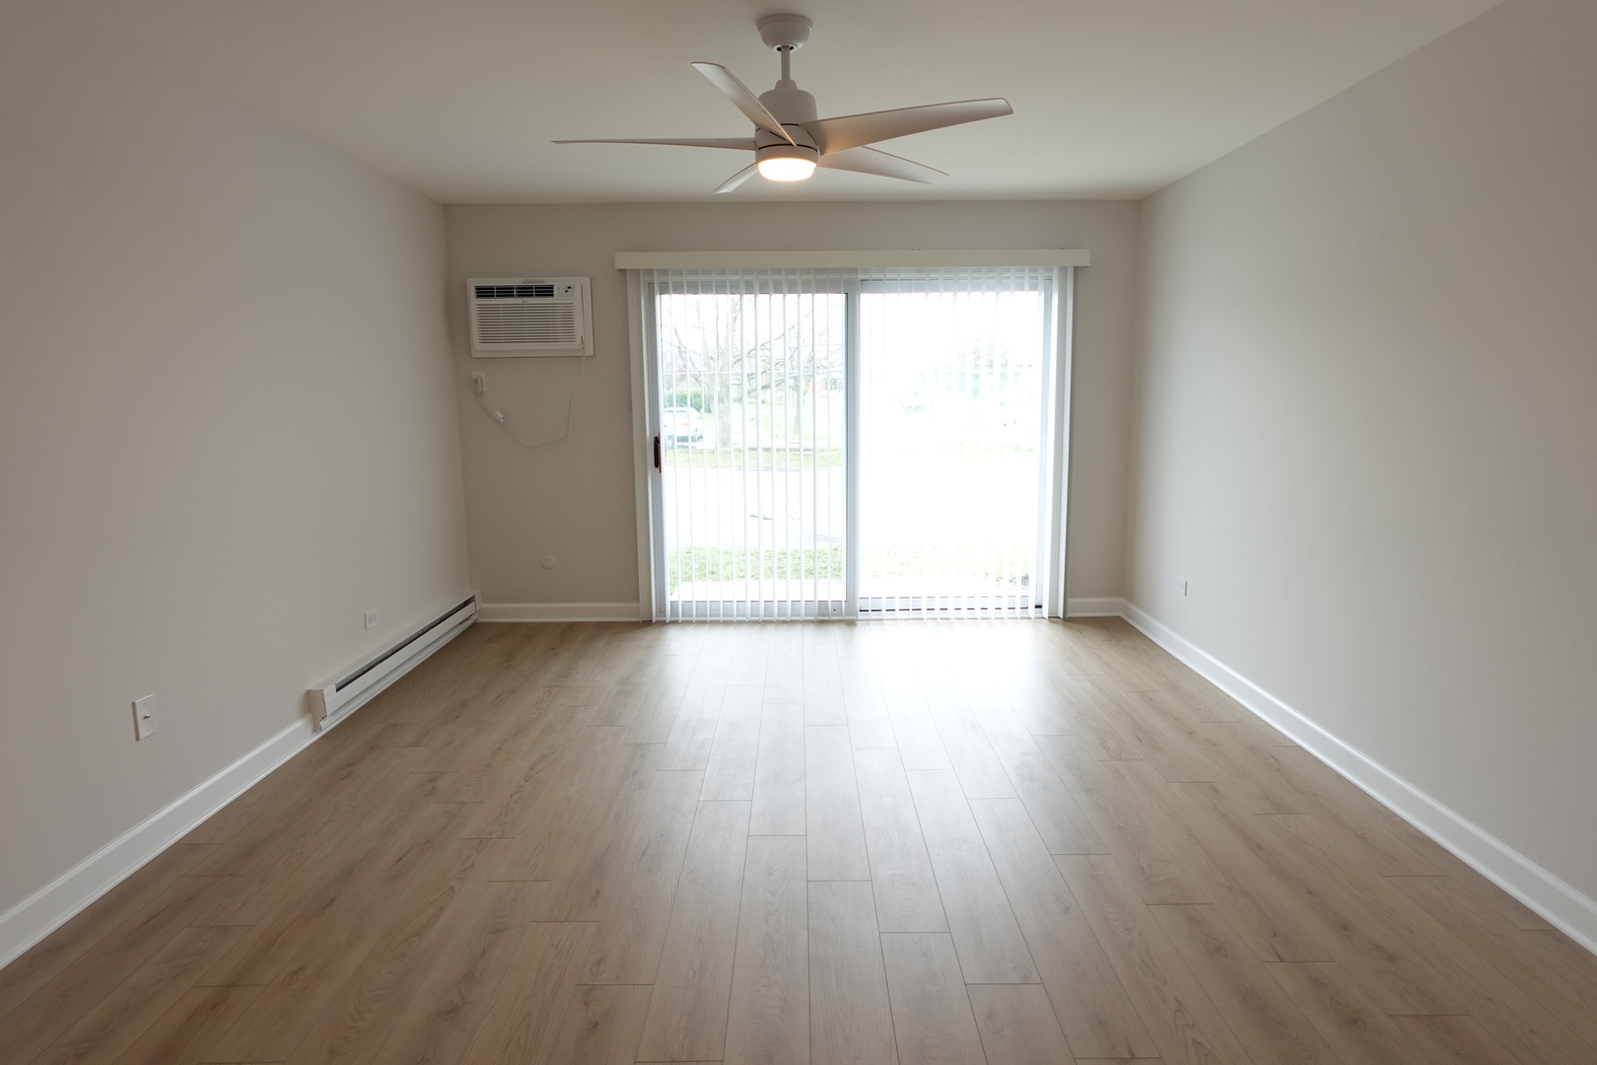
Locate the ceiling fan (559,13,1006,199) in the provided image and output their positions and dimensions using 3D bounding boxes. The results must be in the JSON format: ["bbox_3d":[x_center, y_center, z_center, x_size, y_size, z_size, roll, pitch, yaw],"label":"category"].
[{"bbox_3d":[-0.054,-1.265,2.615,1.320,0.433,1.320,-1,9,0],"label":"ceiling fan"}]

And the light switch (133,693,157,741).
[{"bbox_3d":[-1.973,0.562,2.688,0.014,0.117,0.073,-1,9,0],"label":"light switch"}]

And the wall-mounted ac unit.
[{"bbox_3d":[-1.536,-1.235,5.095,0.705,0.447,0.090,-1,9,0],"label":"wall-mounted ac unit"}]

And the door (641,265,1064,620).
[{"bbox_3d":[0.298,-0.502,5.186,2.385,2.080,0.090,-1,9,0],"label":"door"}]

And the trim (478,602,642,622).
[{"bbox_3d":[-1.478,0.488,5.405,1.017,0.117,0.020,-1,9,0],"label":"trim"}]

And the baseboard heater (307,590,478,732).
[{"bbox_3d":[-1.949,0.583,4.476,0.070,0.178,1.792,-1,9,0],"label":"baseboard heater"}]

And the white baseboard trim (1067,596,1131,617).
[{"bbox_3d":[1.806,0.458,5.414,0.335,0.118,0.020,-1,9,0],"label":"white baseboard trim"}]

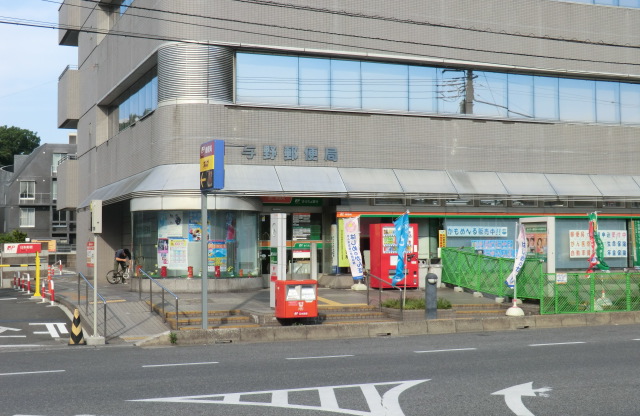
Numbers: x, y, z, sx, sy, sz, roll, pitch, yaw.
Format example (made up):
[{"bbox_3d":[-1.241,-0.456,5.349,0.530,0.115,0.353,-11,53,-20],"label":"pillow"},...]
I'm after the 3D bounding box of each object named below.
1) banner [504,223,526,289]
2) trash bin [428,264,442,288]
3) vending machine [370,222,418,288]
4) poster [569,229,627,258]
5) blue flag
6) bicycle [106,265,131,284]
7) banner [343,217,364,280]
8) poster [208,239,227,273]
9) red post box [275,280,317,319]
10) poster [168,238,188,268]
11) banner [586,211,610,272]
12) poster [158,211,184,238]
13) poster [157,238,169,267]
[{"bbox_3d":[4.184,1.017,18.600,0.400,1.400,0.240,0,-2,-14],"label":"banner"},{"bbox_3d":[3.294,1.901,25.005,0.360,0.800,0.340,0,-2,-21],"label":"trash bin"},{"bbox_3d":[2.125,1.385,24.790,1.150,1.830,0.745,0,-2,-21],"label":"vending machine"},{"bbox_3d":[9.203,1.201,28.684,2.310,0.900,0.040,0,-2,-21],"label":"poster"},{"bbox_3d":[1.819,0.926,19.400,0.450,1.620,0.220,0,-2,0],"label":"blue flag"},{"bbox_3d":[-6.956,2.283,31.000,1.450,0.880,0.500,0,-2,-12],"label":"bicycle"},{"bbox_3d":[0.931,1.119,24.000,0.550,1.760,0.200,0,-2,-14],"label":"banner"},{"bbox_3d":[-2.763,1.308,23.428,0.580,0.840,0.030,1,-2,-30],"label":"poster"},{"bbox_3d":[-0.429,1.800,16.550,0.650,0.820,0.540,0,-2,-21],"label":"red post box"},{"bbox_3d":[-3.779,1.221,23.210,0.570,0.840,0.030,-1,-2,6],"label":"poster"},{"bbox_3d":[7.692,0.980,24.000,0.620,1.700,0.250,0,-2,-9],"label":"banner"},{"bbox_3d":[-3.972,0.441,23.242,0.740,0.730,0.030,-1,-2,13],"label":"poster"},{"bbox_3d":[-4.227,1.202,23.324,0.340,0.790,0.030,-1,-2,22],"label":"poster"}]

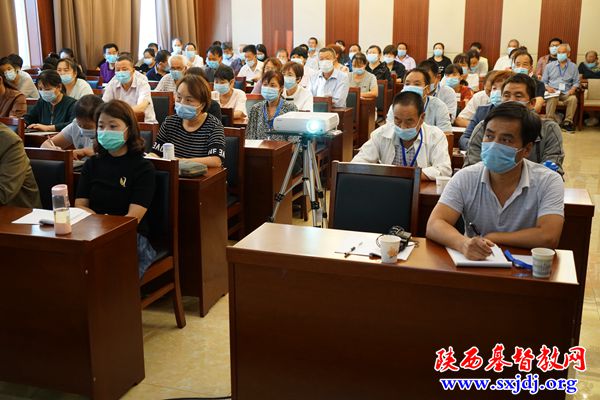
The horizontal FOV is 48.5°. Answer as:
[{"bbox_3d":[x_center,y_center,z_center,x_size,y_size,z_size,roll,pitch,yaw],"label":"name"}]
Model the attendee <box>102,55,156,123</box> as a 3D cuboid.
[{"bbox_3d":[-1.625,-0.741,6.451,0.580,1.290,0.720,5,15,17],"label":"attendee"}]

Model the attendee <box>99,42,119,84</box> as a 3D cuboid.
[{"bbox_3d":[-2.519,-1.401,8.879,0.460,1.313,0.750,5,15,17],"label":"attendee"}]

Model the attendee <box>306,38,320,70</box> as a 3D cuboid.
[{"bbox_3d":[0.215,-1.938,10.879,0.480,1.384,0.750,5,15,17],"label":"attendee"}]

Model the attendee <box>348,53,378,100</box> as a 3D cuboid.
[{"bbox_3d":[0.740,-1.081,7.869,0.550,1.260,0.700,5,15,17],"label":"attendee"}]

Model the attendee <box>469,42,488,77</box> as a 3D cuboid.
[{"bbox_3d":[2.838,-1.826,10.705,0.500,1.300,0.780,5,15,17],"label":"attendee"}]

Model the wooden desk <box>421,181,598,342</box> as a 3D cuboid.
[{"bbox_3d":[0.831,0.305,3.483,1.200,0.760,0.380,5,15,17],"label":"wooden desk"}]

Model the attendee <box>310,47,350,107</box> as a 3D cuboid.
[{"bbox_3d":[0.310,-0.877,6.924,0.580,1.330,0.750,5,15,17],"label":"attendee"}]

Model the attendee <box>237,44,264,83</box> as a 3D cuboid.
[{"bbox_3d":[-0.712,-1.463,9.192,0.500,1.295,0.750,5,15,17],"label":"attendee"}]

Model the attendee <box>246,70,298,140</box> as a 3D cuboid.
[{"bbox_3d":[-0.226,-0.333,4.999,0.480,1.240,0.760,5,15,19],"label":"attendee"}]

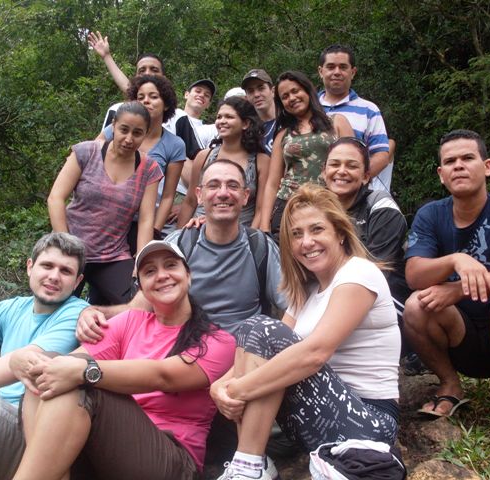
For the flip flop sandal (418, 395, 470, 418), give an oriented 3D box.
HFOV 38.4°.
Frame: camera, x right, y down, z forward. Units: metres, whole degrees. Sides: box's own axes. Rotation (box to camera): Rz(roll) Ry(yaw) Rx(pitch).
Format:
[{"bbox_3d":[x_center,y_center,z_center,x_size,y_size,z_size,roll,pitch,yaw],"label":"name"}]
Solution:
[{"bbox_3d":[0.662,0.552,2.330,0.105,0.055,0.270,-2,-4,30],"label":"flip flop sandal"}]

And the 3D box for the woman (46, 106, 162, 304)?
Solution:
[{"bbox_3d":[-0.575,0.135,2.930,0.480,1.380,0.520,0,-3,-9],"label":"woman"}]

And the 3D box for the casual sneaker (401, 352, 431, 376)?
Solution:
[{"bbox_3d":[0.666,0.475,2.680,0.105,0.110,0.270,-1,-3,25],"label":"casual sneaker"}]

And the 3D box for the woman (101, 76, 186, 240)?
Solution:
[{"bbox_3d":[-0.485,-0.090,3.400,0.440,1.380,0.470,0,-3,3],"label":"woman"}]

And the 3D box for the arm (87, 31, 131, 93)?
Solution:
[{"bbox_3d":[-0.764,-1.012,4.050,0.140,0.450,0.130,-35,3,-6],"label":"arm"}]

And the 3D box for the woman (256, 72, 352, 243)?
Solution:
[{"bbox_3d":[0.285,-0.100,3.370,0.460,1.440,0.450,0,-3,5],"label":"woman"}]

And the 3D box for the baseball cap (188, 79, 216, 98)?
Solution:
[{"bbox_3d":[-0.251,-0.881,4.100,0.165,0.125,0.250,16,9,-10],"label":"baseball cap"}]

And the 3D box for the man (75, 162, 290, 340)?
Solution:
[{"bbox_3d":[-0.140,0.190,2.380,0.660,0.980,0.750,0,-3,2],"label":"man"}]

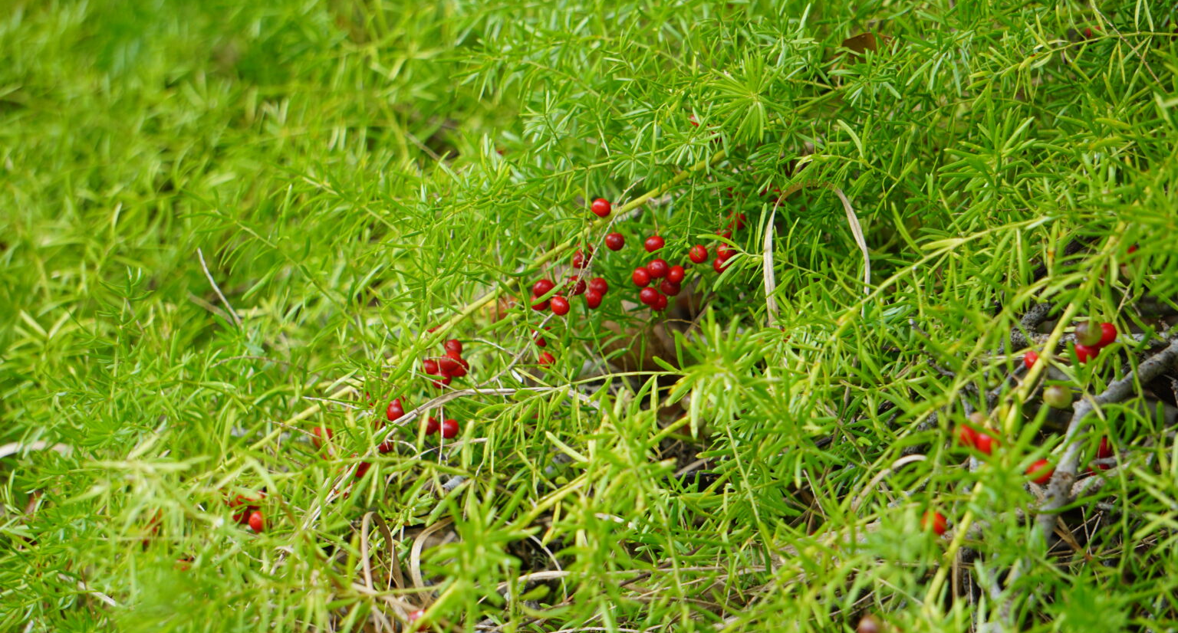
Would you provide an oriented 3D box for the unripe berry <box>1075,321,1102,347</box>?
[{"bbox_3d":[0.176,0.006,2.110,0.009,0.009,0.009,0,33,0],"label":"unripe berry"}]

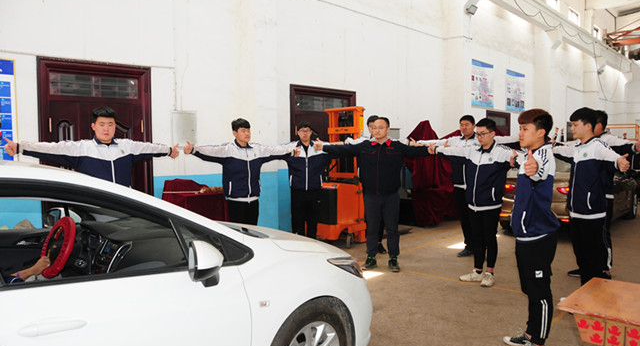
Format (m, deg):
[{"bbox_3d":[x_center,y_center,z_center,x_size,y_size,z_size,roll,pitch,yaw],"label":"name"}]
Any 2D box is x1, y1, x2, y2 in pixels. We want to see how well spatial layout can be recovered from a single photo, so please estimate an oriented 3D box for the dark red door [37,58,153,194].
[{"bbox_3d":[-2.808,-0.139,6.100,0.150,2.500,1.380,4,6,45],"label":"dark red door"}]

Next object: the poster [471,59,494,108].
[{"bbox_3d":[4.478,-2.453,13.200,0.030,1.270,1.200,4,6,45],"label":"poster"}]

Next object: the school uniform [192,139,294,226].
[{"bbox_3d":[-0.860,0.379,5.250,1.360,1.450,0.330,-4,6,-44],"label":"school uniform"}]

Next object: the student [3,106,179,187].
[{"bbox_3d":[-1.884,0.342,4.150,0.420,1.800,1.530,4,6,44],"label":"student"}]

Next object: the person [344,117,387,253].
[{"bbox_3d":[0.728,0.169,6.400,1.530,1.800,0.370,-1,4,-8],"label":"person"}]

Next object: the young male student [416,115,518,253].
[{"bbox_3d":[1.909,0.176,6.200,1.530,1.800,0.370,3,5,38],"label":"young male student"}]

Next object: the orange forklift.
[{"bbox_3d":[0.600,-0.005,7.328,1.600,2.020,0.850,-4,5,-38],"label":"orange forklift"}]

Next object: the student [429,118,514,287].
[{"bbox_3d":[1.721,0.290,4.950,0.380,1.750,1.530,-3,5,-32],"label":"student"}]

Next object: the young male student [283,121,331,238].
[{"bbox_3d":[-0.181,0.214,6.200,1.530,1.750,0.370,-1,4,-8],"label":"young male student"}]

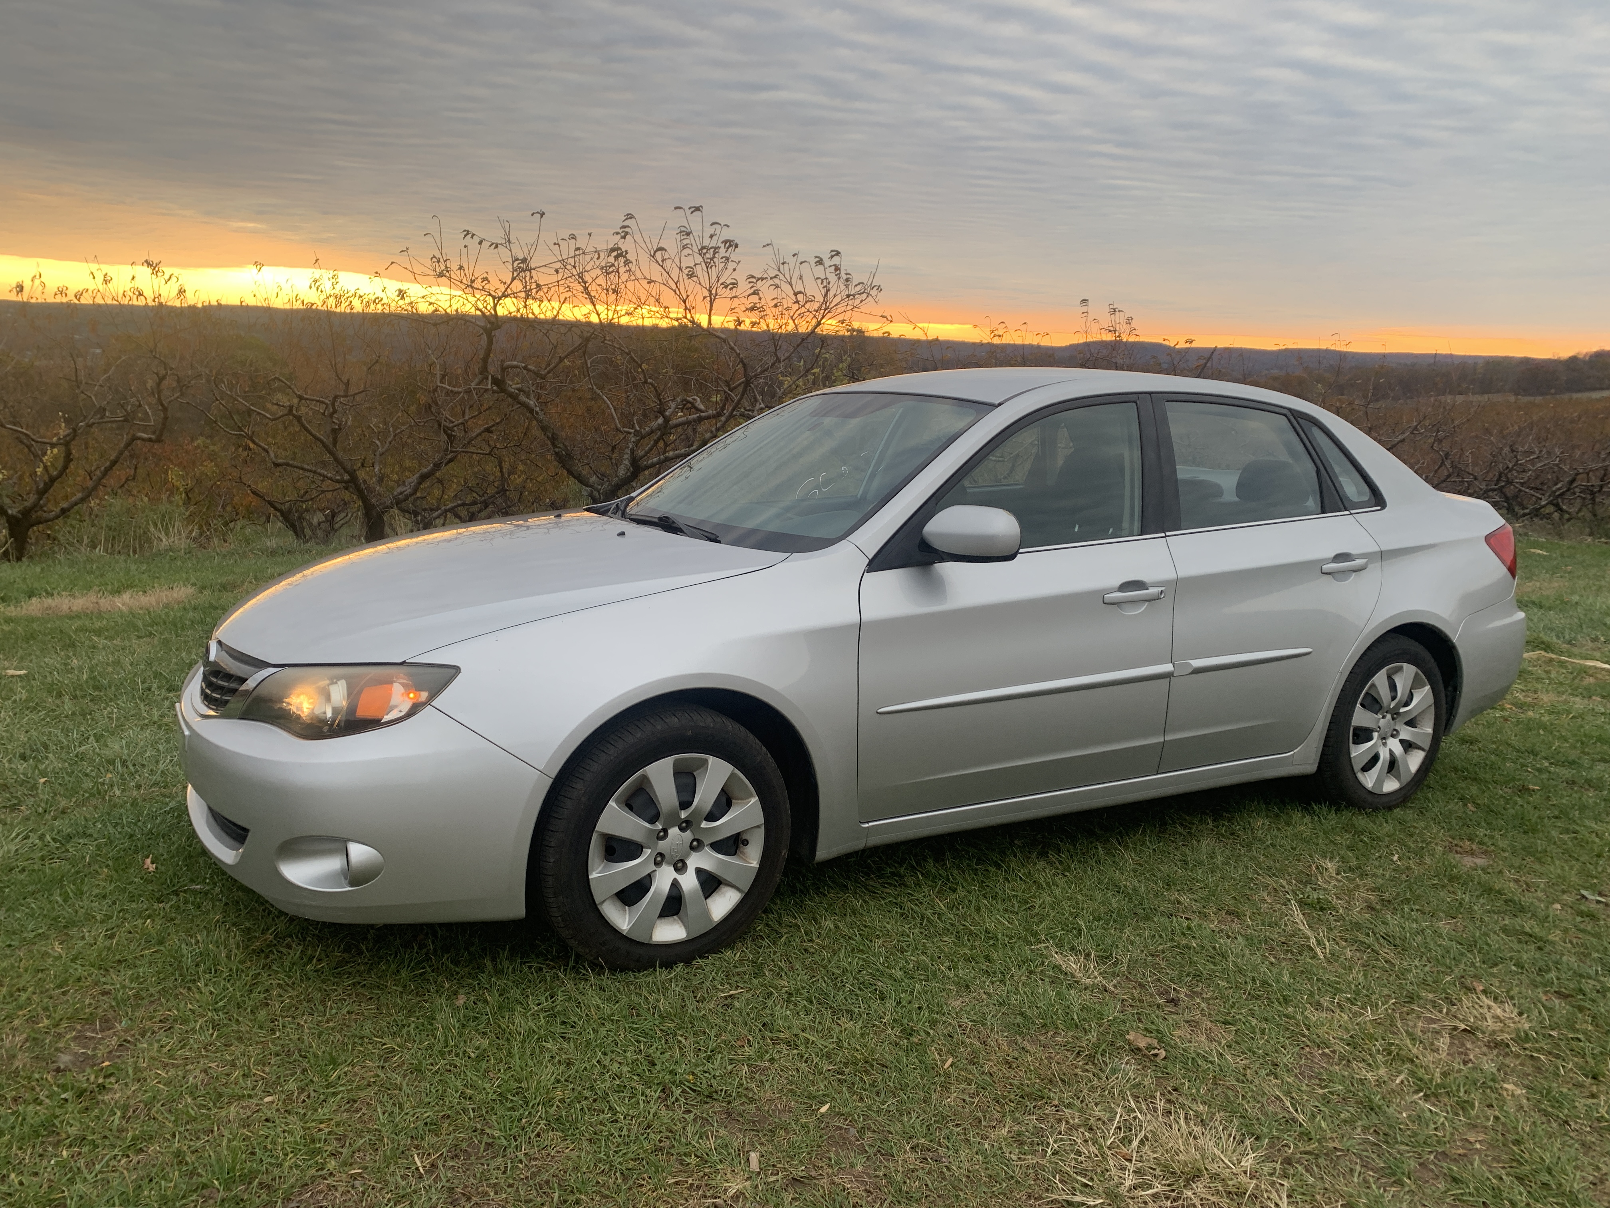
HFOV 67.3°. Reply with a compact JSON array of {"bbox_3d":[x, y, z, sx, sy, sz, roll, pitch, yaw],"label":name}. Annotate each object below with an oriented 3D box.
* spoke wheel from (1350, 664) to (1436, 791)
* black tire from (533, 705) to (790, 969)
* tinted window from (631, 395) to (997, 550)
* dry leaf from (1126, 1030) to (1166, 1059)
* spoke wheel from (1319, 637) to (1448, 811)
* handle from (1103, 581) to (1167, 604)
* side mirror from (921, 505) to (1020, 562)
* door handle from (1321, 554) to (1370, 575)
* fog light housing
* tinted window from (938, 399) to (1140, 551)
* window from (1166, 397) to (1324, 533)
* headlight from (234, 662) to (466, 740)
[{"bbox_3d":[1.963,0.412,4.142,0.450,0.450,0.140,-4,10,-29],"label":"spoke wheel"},{"bbox_3d":[-0.332,0.555,2.887,0.625,0.625,0.210,-4,10,-30],"label":"black tire"},{"bbox_3d":[-0.087,-0.426,3.729,0.850,0.100,1.350,-36,24,-20],"label":"tinted window"},{"bbox_3d":[0.717,0.929,2.538,0.065,0.030,0.095,-4,10,-29],"label":"dry leaf"},{"bbox_3d":[1.948,0.408,4.168,0.625,0.625,0.210,-4,10,-29],"label":"spoke wheel"},{"bbox_3d":[0.922,-0.029,3.351,0.235,0.045,0.050,-4,10,-29],"label":"handle"},{"bbox_3d":[0.412,-0.177,3.032,0.160,0.145,0.200,-4,10,-29],"label":"side mirror"},{"bbox_3d":[1.690,-0.121,3.781,0.225,0.045,0.050,-4,10,-29],"label":"door handle"},{"bbox_3d":[-1.018,0.555,2.612,0.280,0.120,0.120,8,11,35],"label":"fog light housing"},{"bbox_3d":[0.650,-0.357,3.333,0.780,0.430,0.040,-4,-12,-29],"label":"tinted window"},{"bbox_3d":[1.344,-0.426,3.723,0.610,0.390,0.040,-4,-12,-29],"label":"window"},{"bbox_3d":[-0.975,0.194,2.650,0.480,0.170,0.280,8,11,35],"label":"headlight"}]

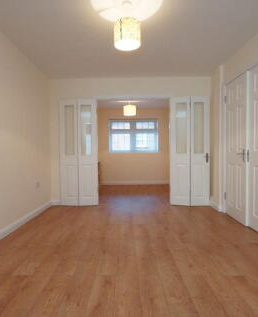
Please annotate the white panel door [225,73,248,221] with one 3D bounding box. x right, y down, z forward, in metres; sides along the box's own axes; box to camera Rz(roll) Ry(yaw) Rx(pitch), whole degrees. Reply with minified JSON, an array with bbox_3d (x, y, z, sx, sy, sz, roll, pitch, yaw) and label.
[{"bbox_3d":[1.559,-0.129,2.835,0.040,2.021,0.516,0,2,-2],"label":"white panel door"}]

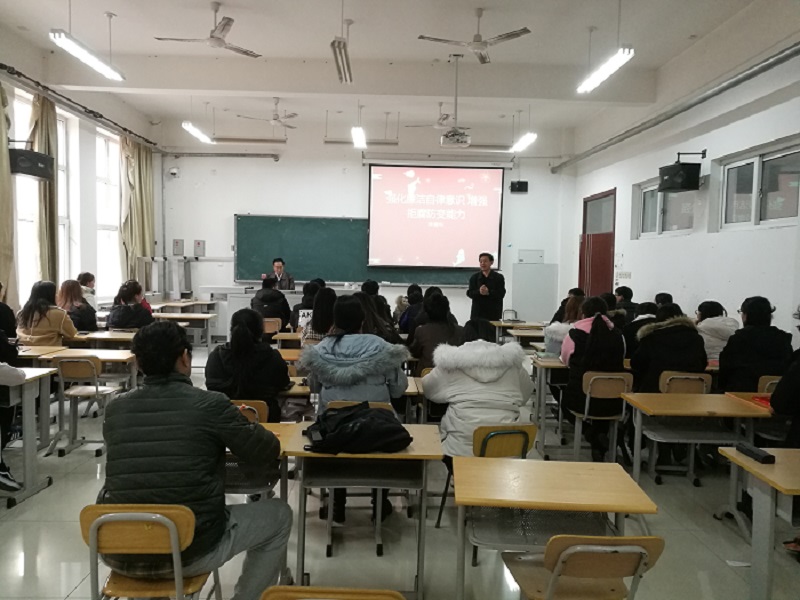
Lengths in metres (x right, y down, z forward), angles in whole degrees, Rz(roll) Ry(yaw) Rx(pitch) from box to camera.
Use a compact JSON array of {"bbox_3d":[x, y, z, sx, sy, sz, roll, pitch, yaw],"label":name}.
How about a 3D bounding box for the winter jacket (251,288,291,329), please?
[{"bbox_3d":[-1.608,0.164,7.783,0.500,0.620,0.380,1,4,-2],"label":"winter jacket"}]

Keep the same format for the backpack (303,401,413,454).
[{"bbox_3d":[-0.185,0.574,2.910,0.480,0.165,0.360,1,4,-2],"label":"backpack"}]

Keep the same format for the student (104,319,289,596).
[{"bbox_3d":[-0.772,0.753,2.485,0.600,1.350,0.780,2,4,11],"label":"student"}]

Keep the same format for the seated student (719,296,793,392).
[{"bbox_3d":[2.702,0.644,5.081,0.560,1.360,0.780,0,4,-16],"label":"seated student"}]

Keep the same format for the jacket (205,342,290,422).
[{"bbox_3d":[-0.881,0.541,3.623,0.520,0.620,0.460,1,4,-2],"label":"jacket"}]

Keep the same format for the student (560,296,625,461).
[{"bbox_3d":[1.434,0.619,4.822,0.500,1.310,0.720,1,4,-2],"label":"student"}]

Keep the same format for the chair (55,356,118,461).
[{"bbox_3d":[-2.434,0.787,4.942,0.380,0.790,0.500,1,4,-2],"label":"chair"}]

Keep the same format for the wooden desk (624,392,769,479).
[{"bbox_3d":[1.677,0.980,3.636,0.650,0.765,0.453,1,4,-1],"label":"wooden desk"}]

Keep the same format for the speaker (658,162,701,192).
[{"bbox_3d":[3.142,-1.367,6.981,0.250,0.280,0.400,-1,4,-27],"label":"speaker"}]

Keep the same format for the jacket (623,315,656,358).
[{"bbox_3d":[2.437,0.433,6.062,0.500,0.620,0.400,1,4,-7],"label":"jacket"}]

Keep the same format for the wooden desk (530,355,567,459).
[{"bbox_3d":[1.424,0.884,5.061,0.650,0.765,0.453,1,4,0],"label":"wooden desk"}]

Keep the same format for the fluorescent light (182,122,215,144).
[{"bbox_3d":[-3.119,-2.589,9.606,0.180,0.100,1.270,1,4,-2],"label":"fluorescent light"}]

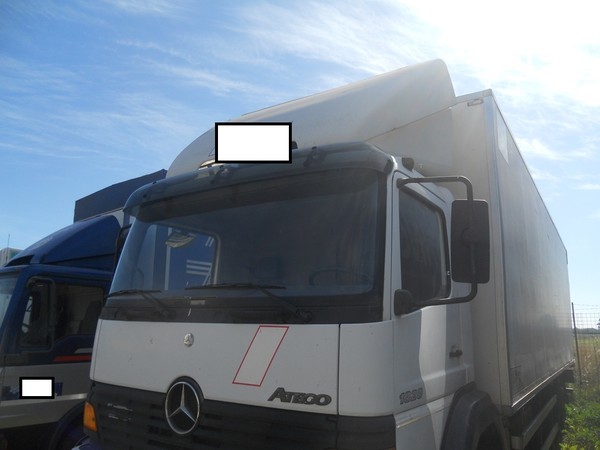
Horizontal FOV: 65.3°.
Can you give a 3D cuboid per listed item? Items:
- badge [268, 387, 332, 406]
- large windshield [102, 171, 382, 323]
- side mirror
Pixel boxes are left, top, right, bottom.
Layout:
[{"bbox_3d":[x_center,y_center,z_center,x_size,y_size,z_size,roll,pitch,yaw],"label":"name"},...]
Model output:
[{"bbox_3d":[0.001,0.800,2.180,0.318,0.064,0.015,-3,-13,21],"label":"badge"},{"bbox_3d":[-0.505,0.156,2.825,2.070,0.800,0.230,-6,-25,32],"label":"large windshield"},{"bbox_3d":[0.760,0.078,2.081,0.160,0.360,0.080,0,-12,6],"label":"side mirror"}]

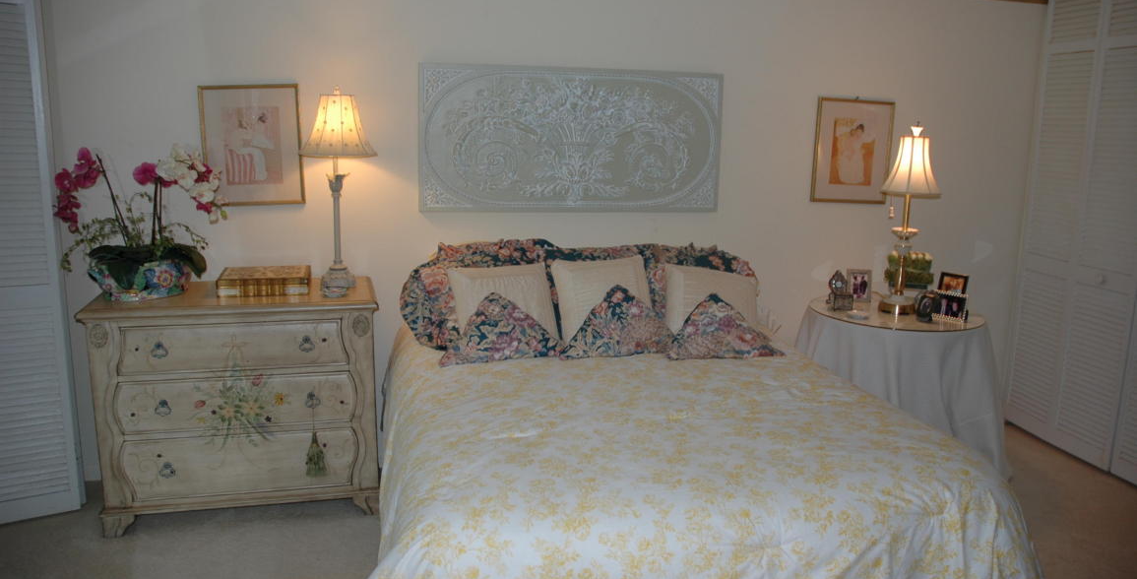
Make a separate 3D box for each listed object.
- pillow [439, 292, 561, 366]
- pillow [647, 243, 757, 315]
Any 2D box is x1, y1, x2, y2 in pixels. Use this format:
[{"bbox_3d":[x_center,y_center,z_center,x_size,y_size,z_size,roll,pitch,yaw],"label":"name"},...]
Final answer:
[{"bbox_3d":[-0.277,0.144,3.399,0.470,0.300,0.140,-2,-21,-13],"label":"pillow"},{"bbox_3d":[0.623,0.020,3.946,0.610,0.470,0.170,-1,-15,-13],"label":"pillow"}]

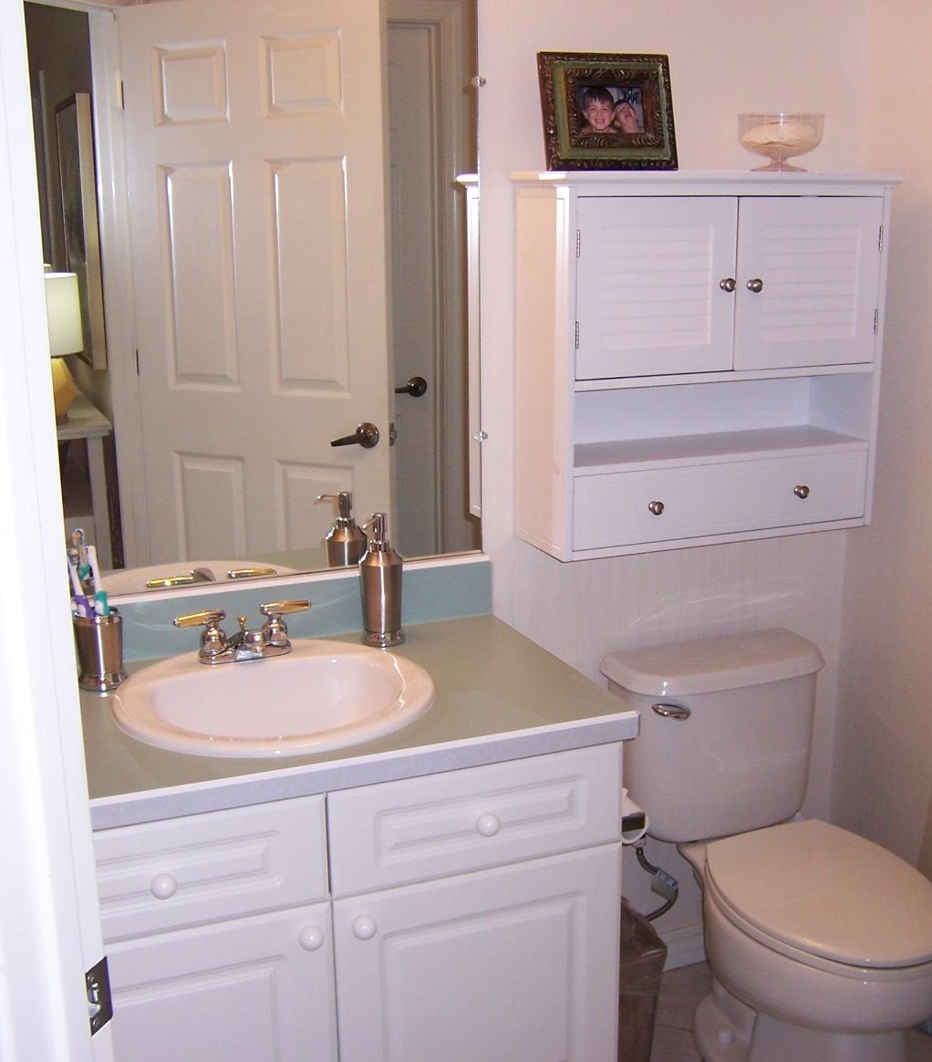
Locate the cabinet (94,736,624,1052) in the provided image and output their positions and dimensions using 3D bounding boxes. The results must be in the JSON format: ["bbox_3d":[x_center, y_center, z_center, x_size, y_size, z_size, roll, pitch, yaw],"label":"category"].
[{"bbox_3d":[-0.282,0.662,2.120,0.881,0.766,0.561,-6,14,-21],"label":"cabinet"}]

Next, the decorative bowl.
[{"bbox_3d":[0.549,-0.675,2.351,0.149,0.096,0.149,-1,13,0],"label":"decorative bowl"}]

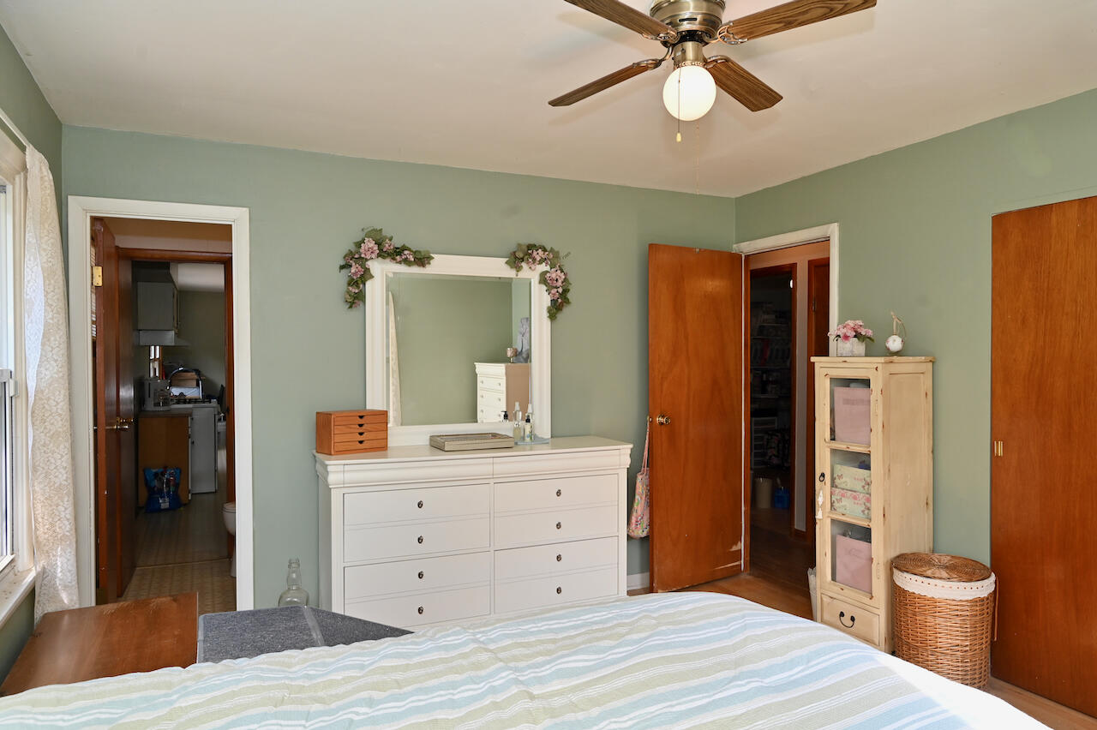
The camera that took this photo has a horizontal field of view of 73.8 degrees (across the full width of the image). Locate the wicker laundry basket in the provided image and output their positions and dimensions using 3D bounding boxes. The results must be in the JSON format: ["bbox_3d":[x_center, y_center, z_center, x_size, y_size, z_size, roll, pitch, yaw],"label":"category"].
[{"bbox_3d":[1.681,1.114,3.139,0.405,0.507,0.405,-1,1,-25],"label":"wicker laundry basket"}]

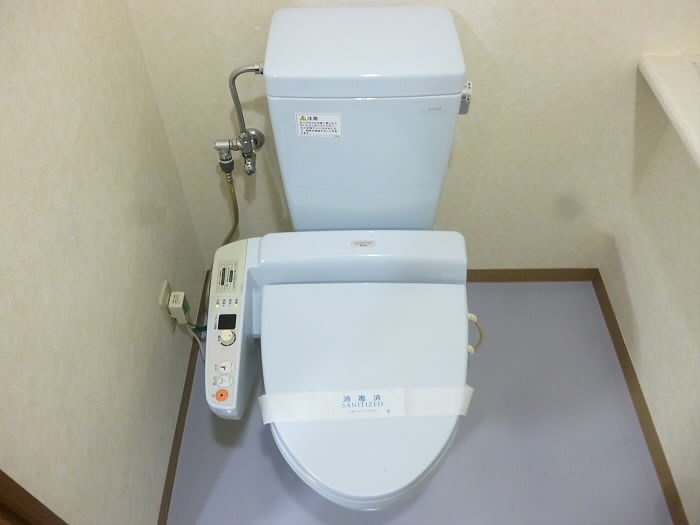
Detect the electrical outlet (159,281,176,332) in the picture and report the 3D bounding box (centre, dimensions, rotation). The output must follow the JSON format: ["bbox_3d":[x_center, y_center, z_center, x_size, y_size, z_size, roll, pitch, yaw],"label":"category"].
[{"bbox_3d":[-0.393,0.099,1.249,0.012,0.120,0.068,0,52,-1],"label":"electrical outlet"}]

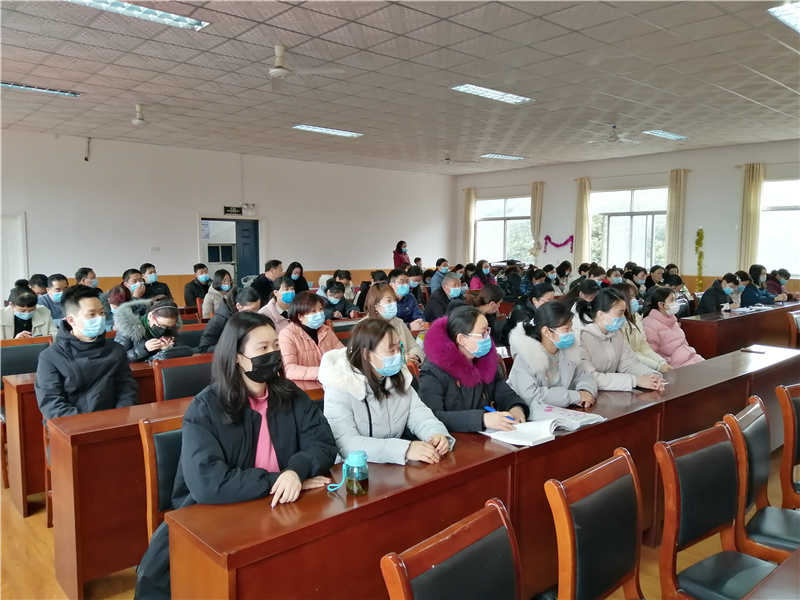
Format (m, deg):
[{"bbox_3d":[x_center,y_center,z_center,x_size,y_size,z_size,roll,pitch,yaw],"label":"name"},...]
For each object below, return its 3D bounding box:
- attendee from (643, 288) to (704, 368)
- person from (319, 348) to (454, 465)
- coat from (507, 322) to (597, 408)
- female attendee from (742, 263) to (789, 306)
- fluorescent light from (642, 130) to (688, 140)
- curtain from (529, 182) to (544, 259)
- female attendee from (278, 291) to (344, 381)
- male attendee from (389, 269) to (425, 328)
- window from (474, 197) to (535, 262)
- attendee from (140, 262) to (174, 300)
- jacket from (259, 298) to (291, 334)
[{"bbox_3d":[2.009,0.547,4.398,0.500,1.220,0.750,-5,7,-42],"label":"attendee"},{"bbox_3d":[-0.072,0.590,2.603,0.560,0.670,0.540,6,8,43],"label":"person"},{"bbox_3d":[0.778,0.451,3.168,0.500,0.690,0.500,-5,7,-42],"label":"coat"},{"bbox_3d":[5.120,0.137,8.507,0.740,1.250,0.520,6,8,43],"label":"female attendee"},{"bbox_3d":[4.420,-2.702,9.906,1.200,0.090,0.290,-5,8,-41],"label":"fluorescent light"},{"bbox_3d":[3.336,-1.935,14.623,0.150,1.800,0.380,-5,8,-41],"label":"curtain"},{"bbox_3d":[-0.500,0.579,3.787,0.520,1.255,0.750,-5,8,-44],"label":"female attendee"},{"bbox_3d":[0.033,0.353,6.044,0.740,1.280,0.520,6,8,43],"label":"male attendee"},{"bbox_3d":[2.616,-1.731,15.231,0.120,1.740,1.894,-5,8,-41],"label":"window"},{"bbox_3d":[-2.984,0.192,7.329,0.520,1.280,0.750,-5,8,-41],"label":"attendee"},{"bbox_3d":[-1.018,0.308,5.034,0.480,0.630,0.460,-5,7,-42],"label":"jacket"}]

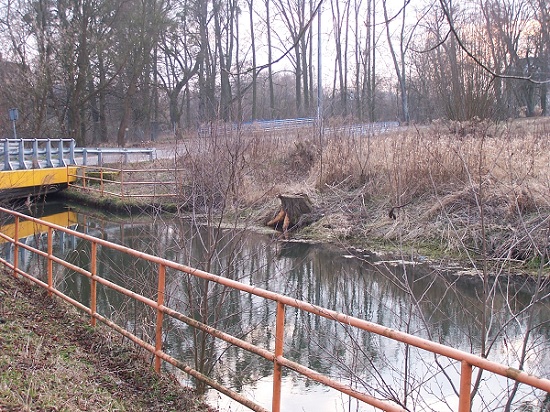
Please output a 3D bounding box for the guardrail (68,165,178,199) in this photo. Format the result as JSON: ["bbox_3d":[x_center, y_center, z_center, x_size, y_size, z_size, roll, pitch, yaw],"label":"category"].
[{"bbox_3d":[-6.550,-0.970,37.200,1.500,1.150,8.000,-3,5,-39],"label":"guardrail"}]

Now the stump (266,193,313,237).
[{"bbox_3d":[0.375,0.200,24.100,1.150,1.080,1.050,0,4,0],"label":"stump"}]

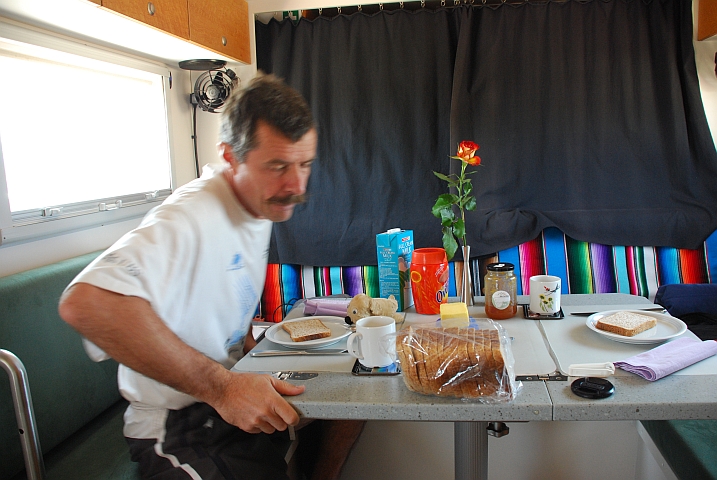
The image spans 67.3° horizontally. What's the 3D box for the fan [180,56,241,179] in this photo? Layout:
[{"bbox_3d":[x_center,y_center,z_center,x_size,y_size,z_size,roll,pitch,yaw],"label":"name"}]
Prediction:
[{"bbox_3d":[-0.540,-0.440,1.950,0.205,0.420,0.150,-5,10,-11],"label":"fan"}]

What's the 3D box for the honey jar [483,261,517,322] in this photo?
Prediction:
[{"bbox_3d":[0.353,0.125,1.332,0.076,0.124,0.076,0,10,14],"label":"honey jar"}]

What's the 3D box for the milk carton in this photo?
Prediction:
[{"bbox_3d":[0.101,0.078,1.434,0.069,0.208,0.071,4,11,35],"label":"milk carton"}]

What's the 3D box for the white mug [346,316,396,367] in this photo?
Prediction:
[{"bbox_3d":[0.025,0.204,1.072,0.106,0.083,0.078,-9,11,-34],"label":"white mug"}]

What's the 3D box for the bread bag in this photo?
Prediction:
[{"bbox_3d":[0.176,0.210,0.961,0.198,0.094,0.114,-1,10,9],"label":"bread bag"}]

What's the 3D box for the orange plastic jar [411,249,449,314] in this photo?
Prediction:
[{"bbox_3d":[0.187,0.106,1.402,0.092,0.154,0.092,-3,9,0],"label":"orange plastic jar"}]

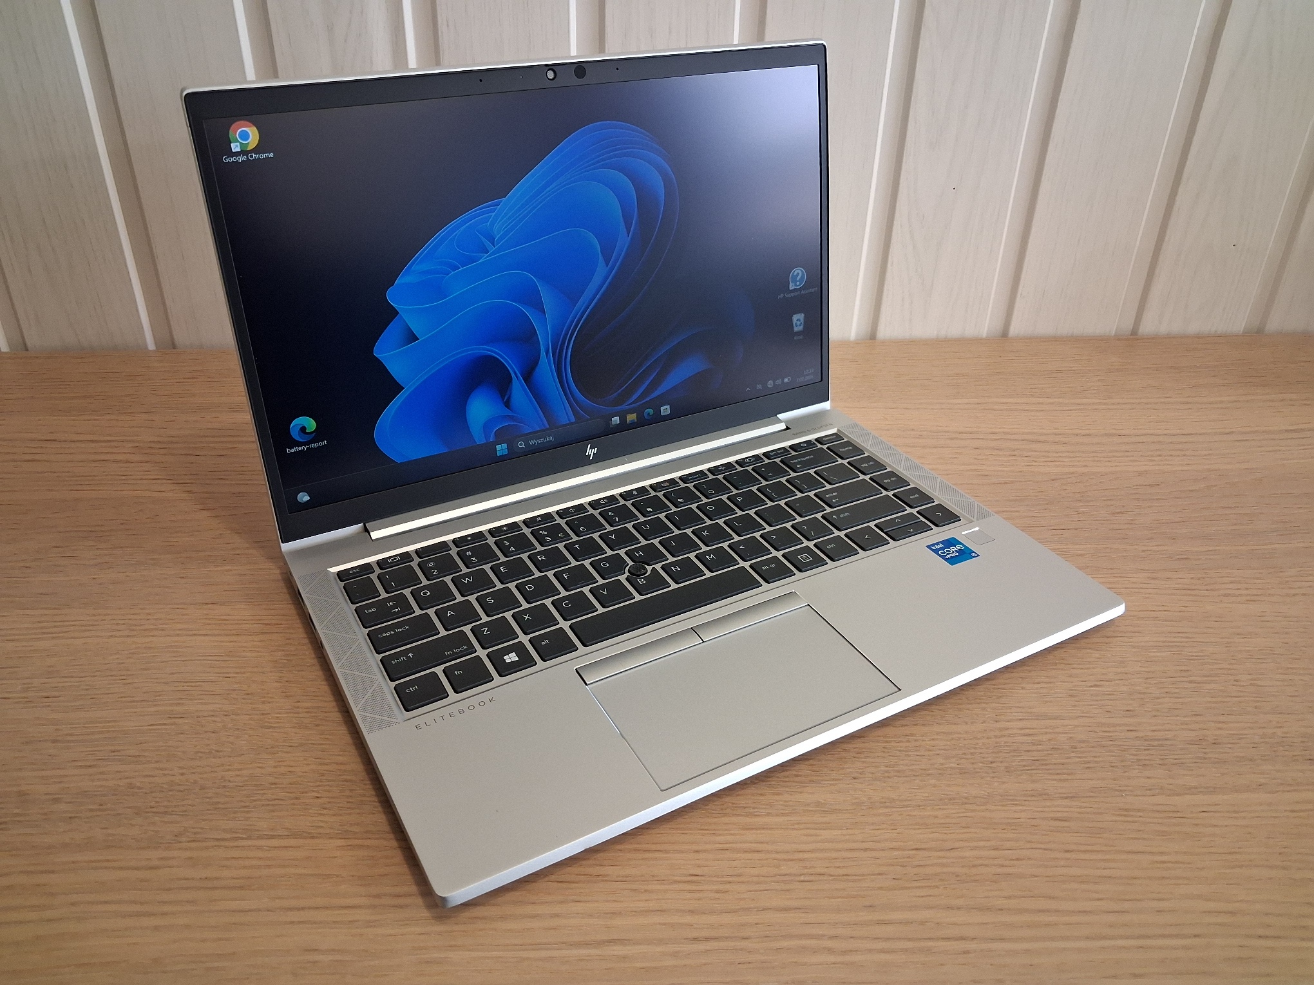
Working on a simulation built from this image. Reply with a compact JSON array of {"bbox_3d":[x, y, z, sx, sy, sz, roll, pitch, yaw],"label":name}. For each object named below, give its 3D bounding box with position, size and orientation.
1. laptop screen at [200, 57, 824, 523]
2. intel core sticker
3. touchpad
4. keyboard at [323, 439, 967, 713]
[{"bbox_3d":[-0.044,-0.109,0.513,0.311,0.177,0.005,-16,25,-25],"label":"laptop screen"},{"bbox_3d":[0.143,0.028,0.494,0.018,0.001,0.018,-16,36,-25],"label":"intel core sticker"},{"bbox_3d":[0.035,0.079,0.411,0.110,0.003,0.062,-16,36,-25],"label":"touchpad"},{"bbox_3d":[0.004,0.026,0.494,0.289,0.006,0.103,-16,36,-25],"label":"keyboard"}]

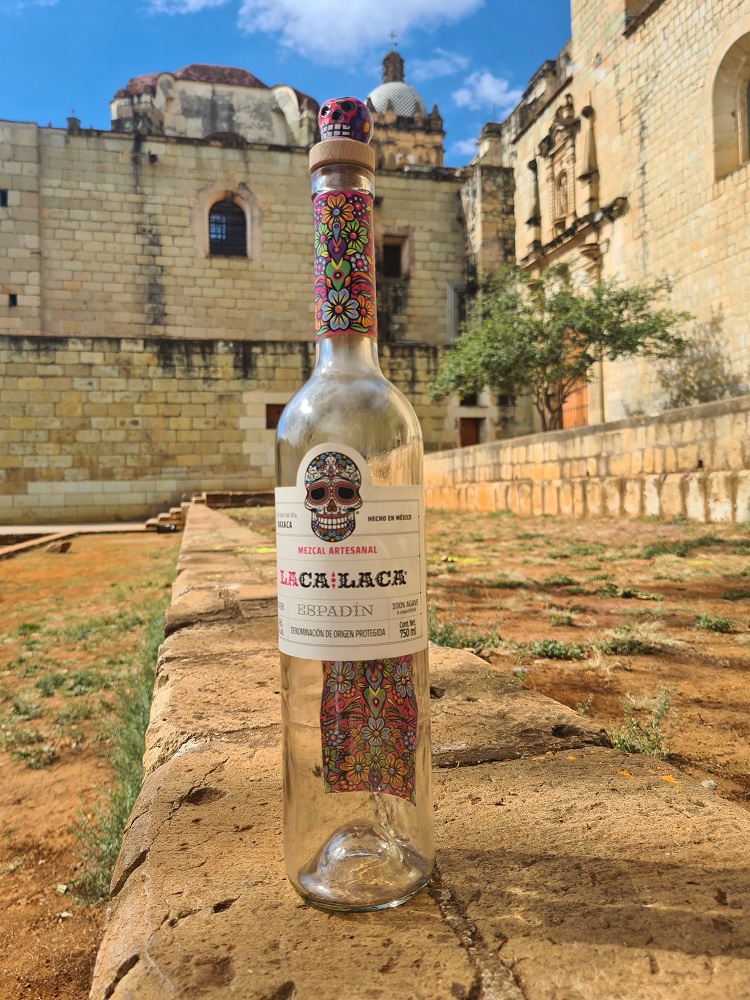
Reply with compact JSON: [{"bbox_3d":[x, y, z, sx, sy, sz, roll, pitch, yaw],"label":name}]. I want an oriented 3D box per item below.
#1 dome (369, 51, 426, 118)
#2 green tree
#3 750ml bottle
[{"bbox_3d":[1.400,-29.800,54.000,4.900,5.000,4.900,-1,0,0],"label":"dome"},{"bbox_3d":[4.250,-3.100,17.300,5.900,4.600,5.400,-1,0,14],"label":"green tree"},{"bbox_3d":[-0.011,-0.005,0.361,0.073,0.375,0.073,-1,0,10],"label":"750ml bottle"}]

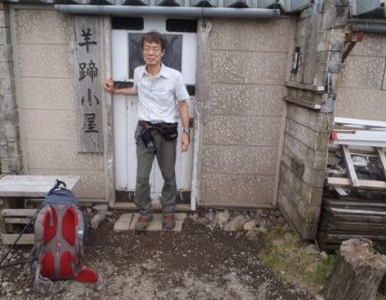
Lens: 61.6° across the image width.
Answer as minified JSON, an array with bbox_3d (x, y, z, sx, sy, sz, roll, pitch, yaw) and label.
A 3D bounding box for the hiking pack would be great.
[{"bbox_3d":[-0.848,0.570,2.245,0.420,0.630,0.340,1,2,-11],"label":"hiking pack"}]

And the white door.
[{"bbox_3d":[-0.376,-0.338,3.157,0.809,1.798,0.050,2,12,1],"label":"white door"}]

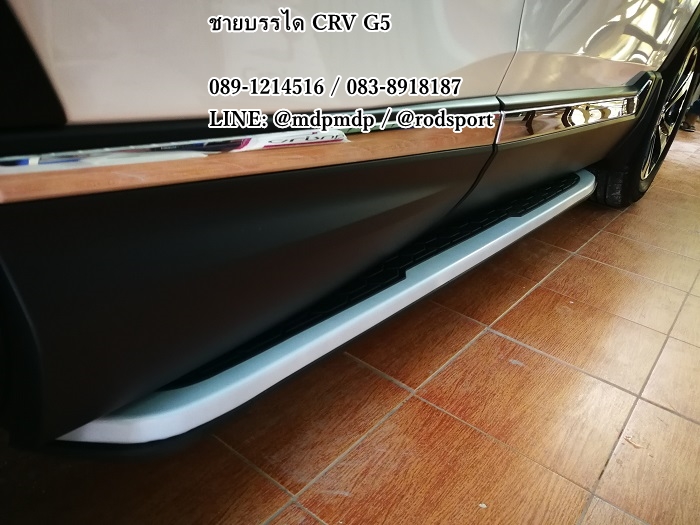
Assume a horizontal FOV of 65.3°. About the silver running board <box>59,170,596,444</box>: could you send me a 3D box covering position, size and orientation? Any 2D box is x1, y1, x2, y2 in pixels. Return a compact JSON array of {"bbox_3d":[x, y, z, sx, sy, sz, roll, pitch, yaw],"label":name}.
[{"bbox_3d":[0.199,-0.043,1.105,0.170,0.055,1.630,25,30,31],"label":"silver running board"}]

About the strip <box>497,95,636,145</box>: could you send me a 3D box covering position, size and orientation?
[{"bbox_3d":[0.493,-0.308,1.138,0.025,0.055,0.950,25,28,30],"label":"strip"}]

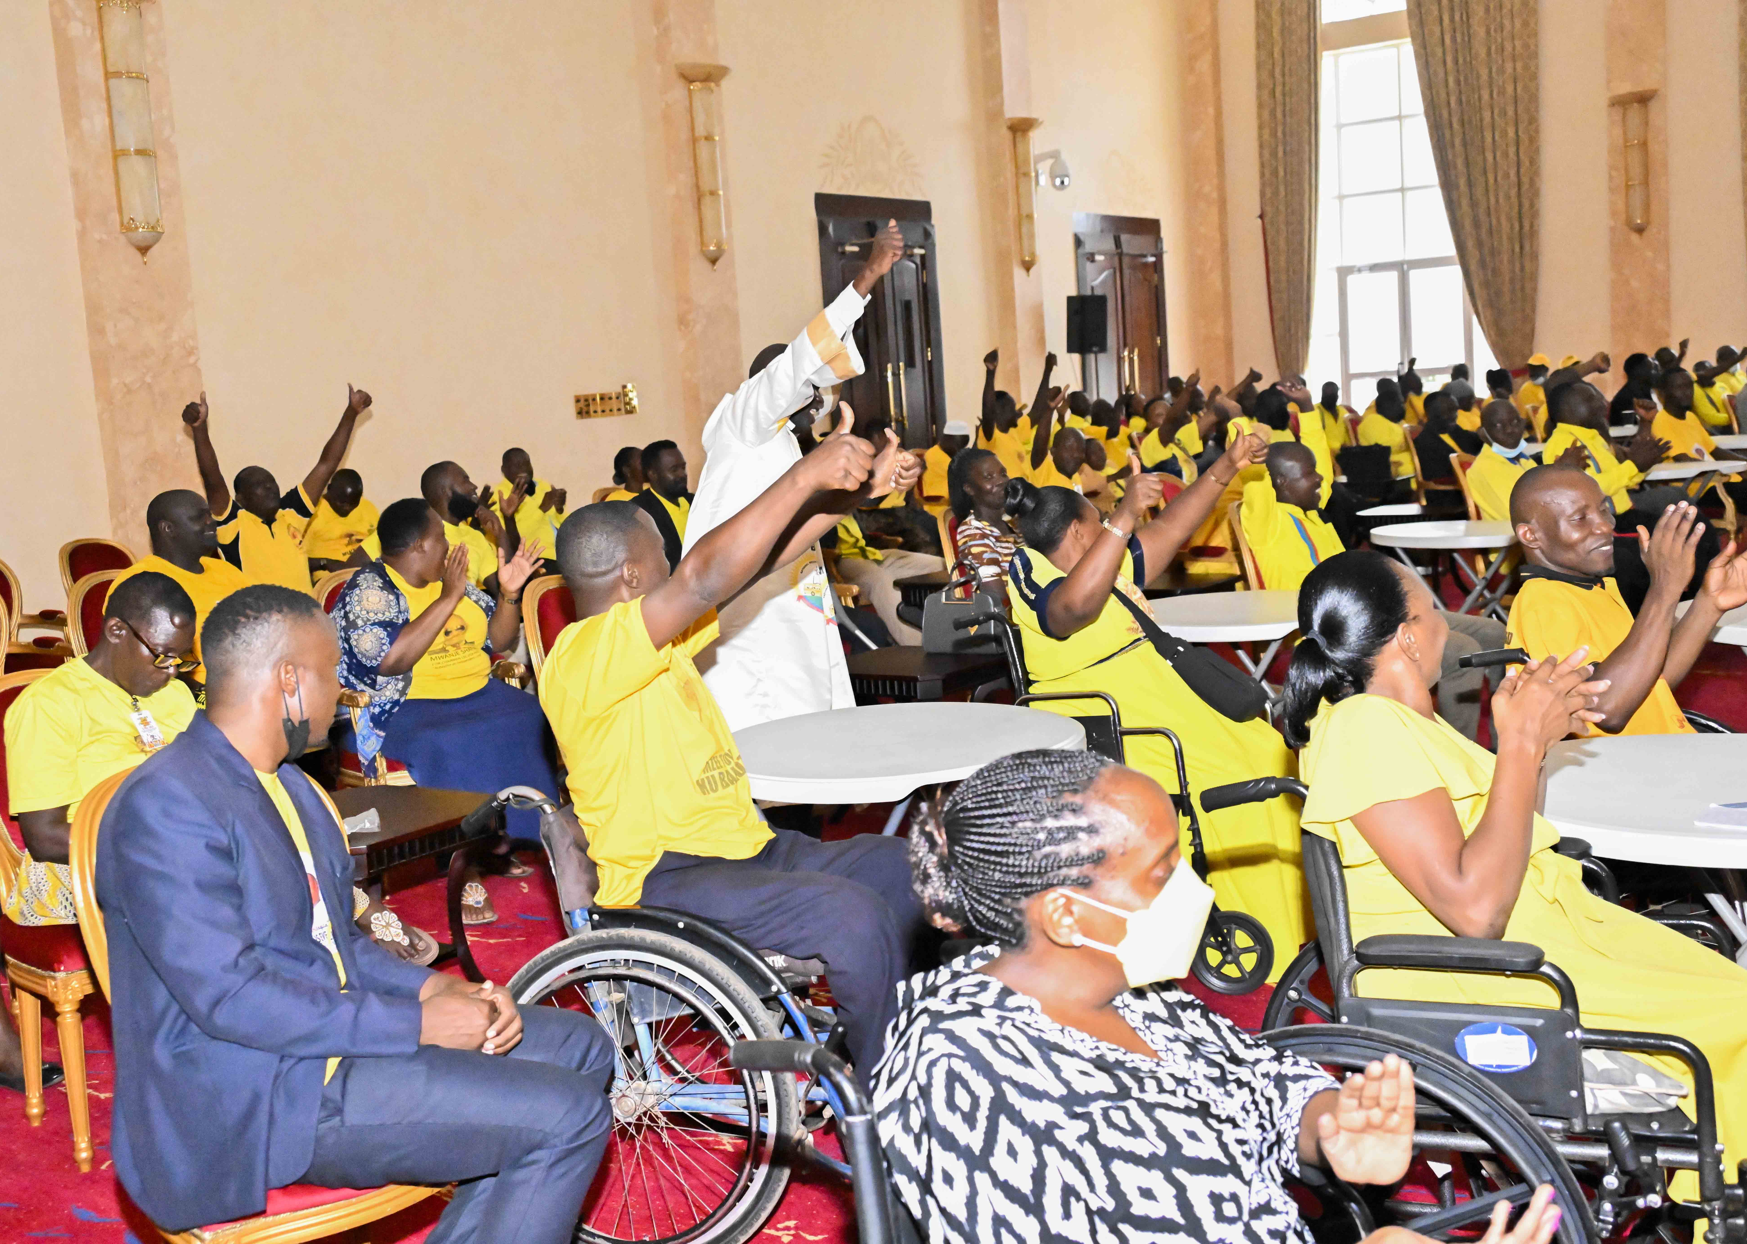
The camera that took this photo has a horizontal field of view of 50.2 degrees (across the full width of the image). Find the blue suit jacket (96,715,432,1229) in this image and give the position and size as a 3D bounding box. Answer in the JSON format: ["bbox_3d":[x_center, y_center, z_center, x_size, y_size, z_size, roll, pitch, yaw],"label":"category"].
[{"bbox_3d":[-0.842,0.443,2.550,0.450,0.650,0.490,-2,7,12],"label":"blue suit jacket"}]

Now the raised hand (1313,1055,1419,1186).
[{"bbox_3d":[0.481,0.485,1.820,0.090,0.140,0.060,-3,8,9],"label":"raised hand"}]

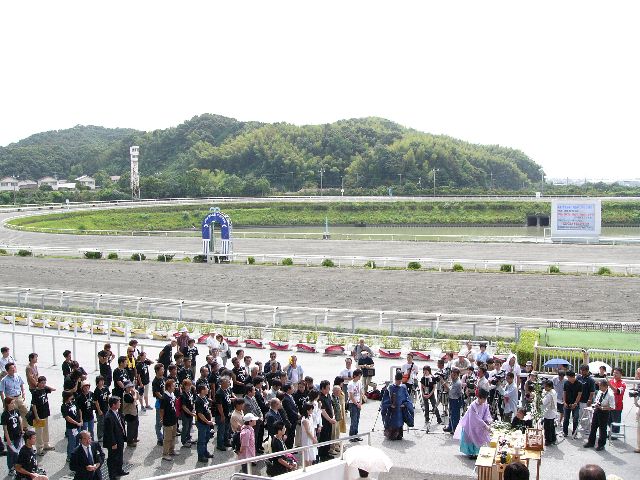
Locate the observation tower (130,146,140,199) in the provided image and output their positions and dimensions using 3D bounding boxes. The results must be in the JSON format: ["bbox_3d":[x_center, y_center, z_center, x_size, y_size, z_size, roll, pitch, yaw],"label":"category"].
[{"bbox_3d":[-69.429,-24.681,250.609,2.500,20.200,2.500,-5,6,-37],"label":"observation tower"}]

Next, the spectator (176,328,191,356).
[{"bbox_3d":[-4.204,3.572,20.737,0.520,1.720,0.350,1,6,24],"label":"spectator"}]

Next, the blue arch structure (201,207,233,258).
[{"bbox_3d":[-8.801,-0.467,56.549,2.600,4.500,0.800,1,6,22],"label":"blue arch structure"}]

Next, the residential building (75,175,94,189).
[{"bbox_3d":[-106.145,-26.007,300.000,8.500,7.200,8.000,-2,5,-15],"label":"residential building"}]

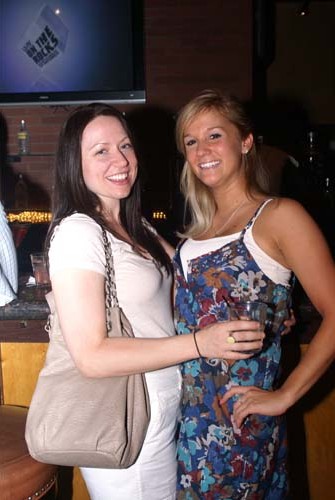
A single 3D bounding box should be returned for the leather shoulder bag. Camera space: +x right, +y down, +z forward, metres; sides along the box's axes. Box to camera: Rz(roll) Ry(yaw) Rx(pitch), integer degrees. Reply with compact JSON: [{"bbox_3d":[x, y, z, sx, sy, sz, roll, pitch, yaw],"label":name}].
[{"bbox_3d":[-0.174,0.200,1.290,0.265,0.500,0.140,1,5,21],"label":"leather shoulder bag"}]

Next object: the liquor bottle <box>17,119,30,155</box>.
[{"bbox_3d":[-1.168,-0.916,4.750,0.083,0.290,0.083,-2,4,-6],"label":"liquor bottle"}]

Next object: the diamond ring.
[{"bbox_3d":[0.135,0.189,1.228,0.020,0.020,0.022,-1,4,-3],"label":"diamond ring"}]

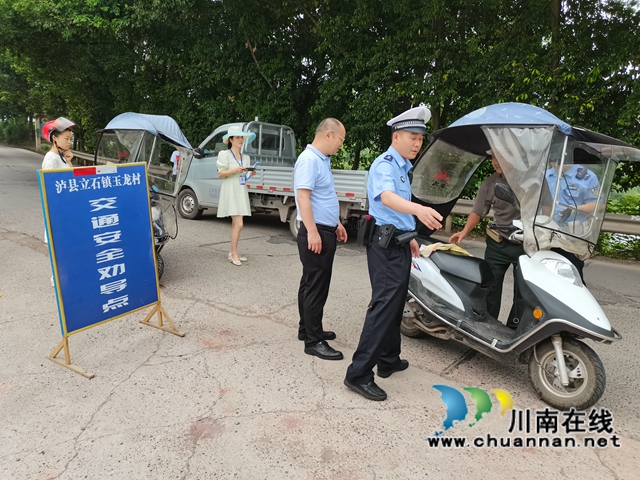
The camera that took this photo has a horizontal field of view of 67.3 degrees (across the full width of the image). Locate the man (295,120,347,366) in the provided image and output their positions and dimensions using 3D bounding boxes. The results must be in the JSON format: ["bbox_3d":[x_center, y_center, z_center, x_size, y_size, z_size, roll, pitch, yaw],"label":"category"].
[{"bbox_3d":[0.020,-0.022,3.608,0.424,1.727,0.525,1,13,7],"label":"man"}]

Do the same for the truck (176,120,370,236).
[{"bbox_3d":[-0.684,-1.246,8.747,4.747,1.879,1.667,9,16,37],"label":"truck"}]

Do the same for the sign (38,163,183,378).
[{"bbox_3d":[-1.599,0.148,3.665,0.576,1.414,0.848,8,15,33],"label":"sign"}]

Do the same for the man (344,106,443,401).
[{"bbox_3d":[0.456,0.072,3.051,0.667,1.778,0.586,4,14,21],"label":"man"}]

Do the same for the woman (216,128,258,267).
[{"bbox_3d":[-1.078,-0.560,6.113,0.424,1.707,0.475,10,16,39],"label":"woman"}]

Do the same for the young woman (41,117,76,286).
[{"bbox_3d":[-2.813,-0.369,5.209,0.455,1.778,0.475,-1,13,-2],"label":"young woman"}]

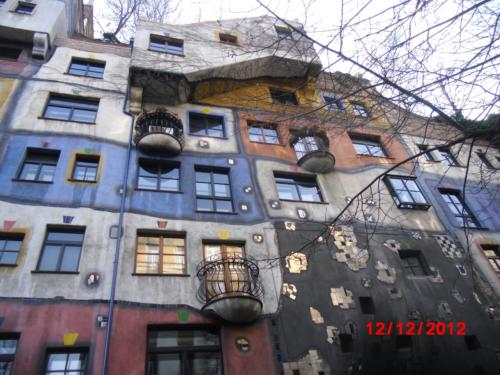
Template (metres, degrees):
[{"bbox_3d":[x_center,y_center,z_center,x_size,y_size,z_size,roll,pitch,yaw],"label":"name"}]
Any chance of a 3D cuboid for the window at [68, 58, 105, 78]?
[{"bbox_3d":[-6.689,-4.854,16.116,1.348,1.242,0.184,4,-43,-15],"label":"window"}]

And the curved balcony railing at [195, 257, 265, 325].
[{"bbox_3d":[-0.433,2.716,10.442,1.794,1.552,0.825,4,-43,-15],"label":"curved balcony railing"}]

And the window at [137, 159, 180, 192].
[{"bbox_3d":[-3.264,-0.354,14.077,1.503,1.443,0.200,4,-38,-16],"label":"window"}]

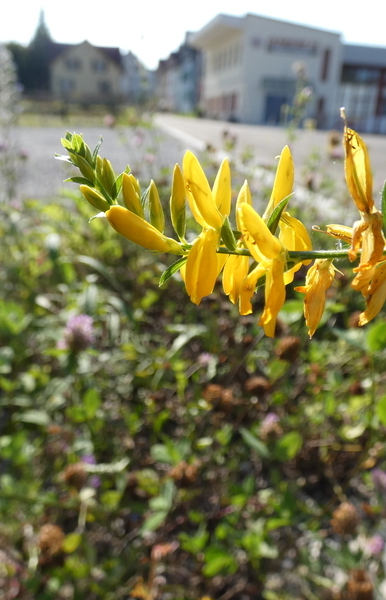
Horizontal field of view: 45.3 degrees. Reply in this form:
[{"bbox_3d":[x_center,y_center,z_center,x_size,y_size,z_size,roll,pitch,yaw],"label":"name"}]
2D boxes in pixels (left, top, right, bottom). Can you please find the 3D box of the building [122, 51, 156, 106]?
[{"bbox_3d":[-7.925,-31.629,66.000,6.000,7.800,7.000,-1,22,-6],"label":"building"}]

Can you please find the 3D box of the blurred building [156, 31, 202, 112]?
[{"bbox_3d":[-1.233,-29.403,60.000,10.000,10.500,18.000,-2,23,-6],"label":"blurred building"}]

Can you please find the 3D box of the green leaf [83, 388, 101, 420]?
[{"bbox_3d":[-0.070,0.072,0.320,0.013,0.022,0.008,0,23,0],"label":"green leaf"}]

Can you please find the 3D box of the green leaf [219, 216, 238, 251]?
[{"bbox_3d":[0.007,-0.013,0.090,0.002,0.007,0.002,-18,0,0],"label":"green leaf"}]

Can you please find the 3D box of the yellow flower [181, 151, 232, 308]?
[{"bbox_3d":[0.002,-0.011,0.070,0.008,0.023,0.009,4,10,27],"label":"yellow flower"}]

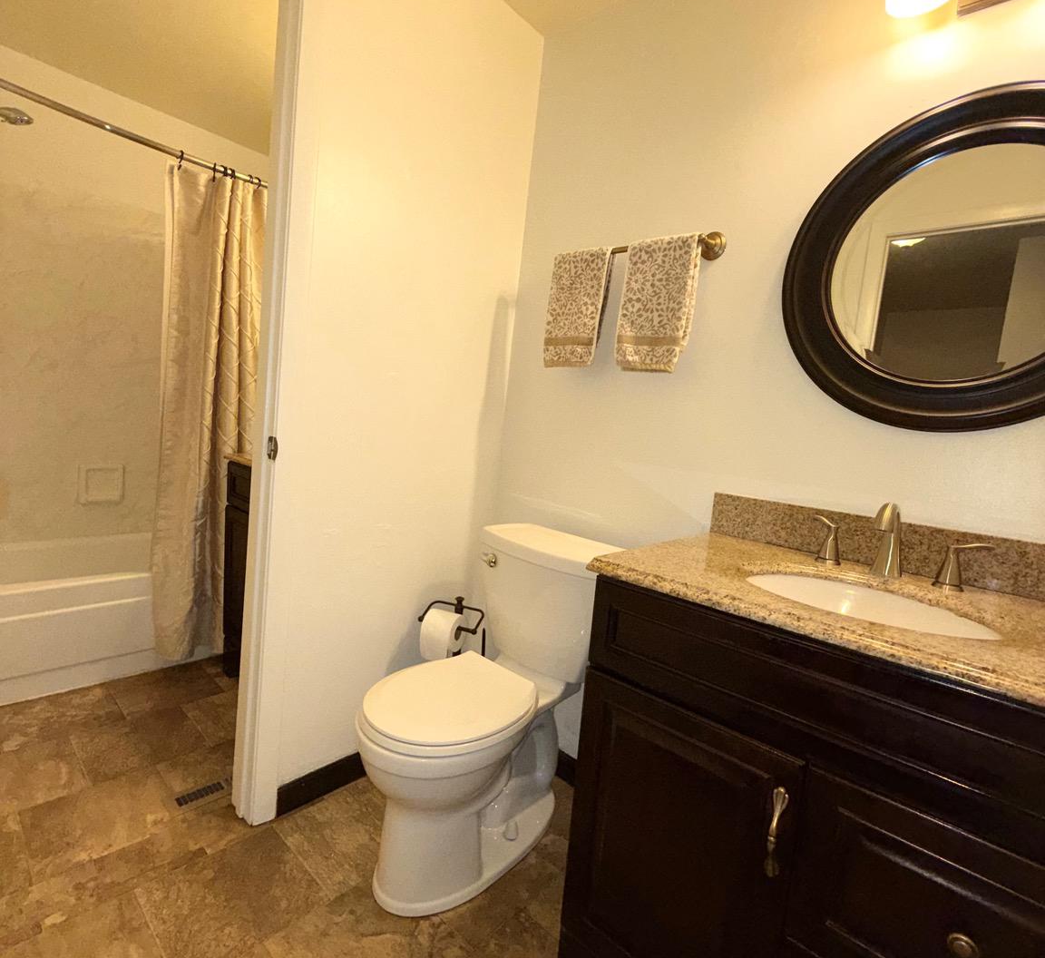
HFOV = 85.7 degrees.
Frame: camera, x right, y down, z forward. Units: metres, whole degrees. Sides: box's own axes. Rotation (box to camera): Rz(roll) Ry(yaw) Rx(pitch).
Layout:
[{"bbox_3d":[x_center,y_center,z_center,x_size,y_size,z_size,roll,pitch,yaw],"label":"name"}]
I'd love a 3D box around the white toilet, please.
[{"bbox_3d":[-0.086,0.573,1.479,0.455,0.787,0.698,10,8,41],"label":"white toilet"}]

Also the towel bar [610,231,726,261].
[{"bbox_3d":[0.285,-0.615,1.537,0.522,0.068,0.084,10,8,41],"label":"towel bar"}]

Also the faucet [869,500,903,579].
[{"bbox_3d":[0.693,0.116,1.068,0.050,0.150,0.158,10,8,41],"label":"faucet"}]

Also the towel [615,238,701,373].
[{"bbox_3d":[0.339,-0.447,1.451,0.205,0.336,0.054,10,8,41],"label":"towel"}]

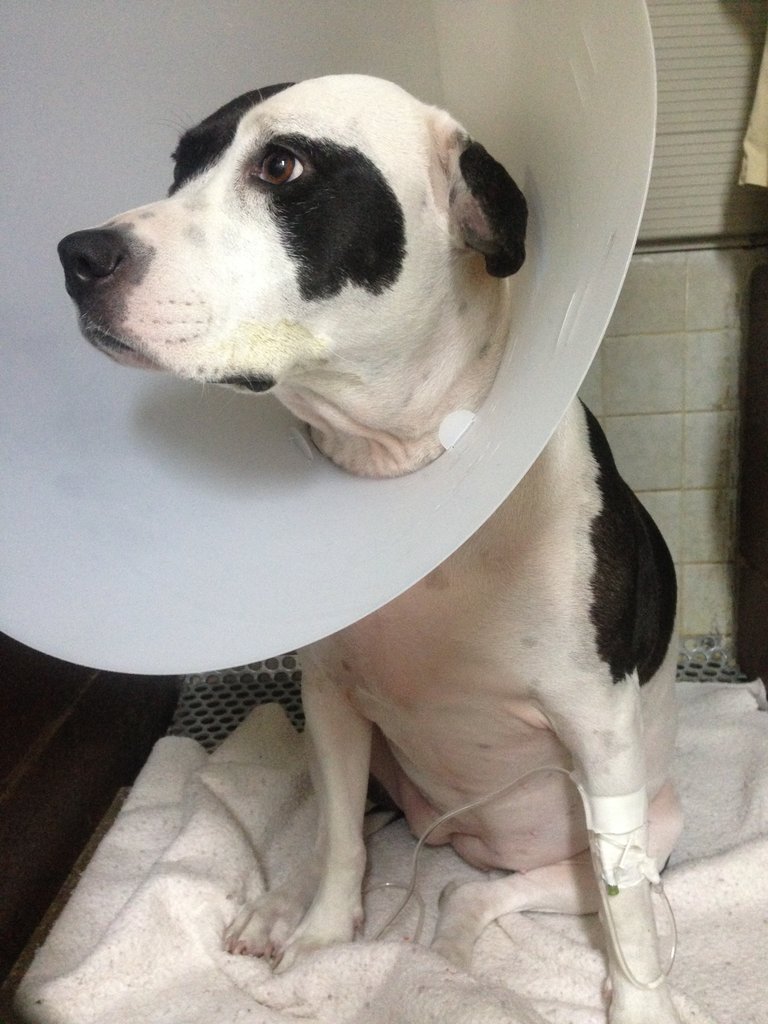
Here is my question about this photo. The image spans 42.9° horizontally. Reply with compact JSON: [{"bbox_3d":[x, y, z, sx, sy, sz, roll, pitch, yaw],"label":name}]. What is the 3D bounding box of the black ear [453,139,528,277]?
[{"bbox_3d":[0.063,-0.179,0.575,0.047,0.080,0.037,-8,16,37],"label":"black ear"}]

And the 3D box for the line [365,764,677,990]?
[{"bbox_3d":[0.085,0.247,0.710,0.240,0.158,0.090,1,14,18],"label":"line"}]

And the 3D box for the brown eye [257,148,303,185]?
[{"bbox_3d":[-0.055,-0.182,0.515,0.025,0.019,0.016,6,16,33],"label":"brown eye"}]

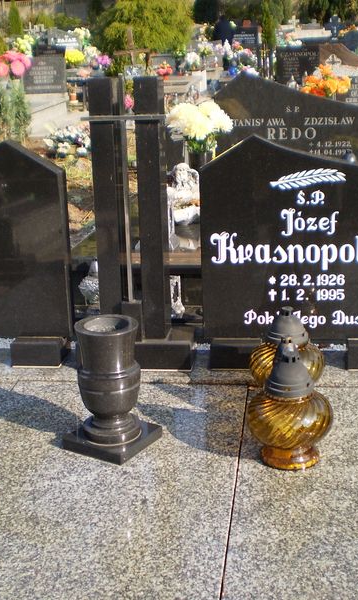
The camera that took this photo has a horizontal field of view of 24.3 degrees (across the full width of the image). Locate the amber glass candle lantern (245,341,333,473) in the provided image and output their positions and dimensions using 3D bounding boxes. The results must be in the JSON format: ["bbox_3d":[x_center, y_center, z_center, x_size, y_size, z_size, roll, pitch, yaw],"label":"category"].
[{"bbox_3d":[0.284,0.249,2.097,0.214,0.320,0.214,1,18,8],"label":"amber glass candle lantern"}]

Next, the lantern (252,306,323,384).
[{"bbox_3d":[0.321,0.169,2.462,0.222,0.322,0.222,1,18,7],"label":"lantern"}]

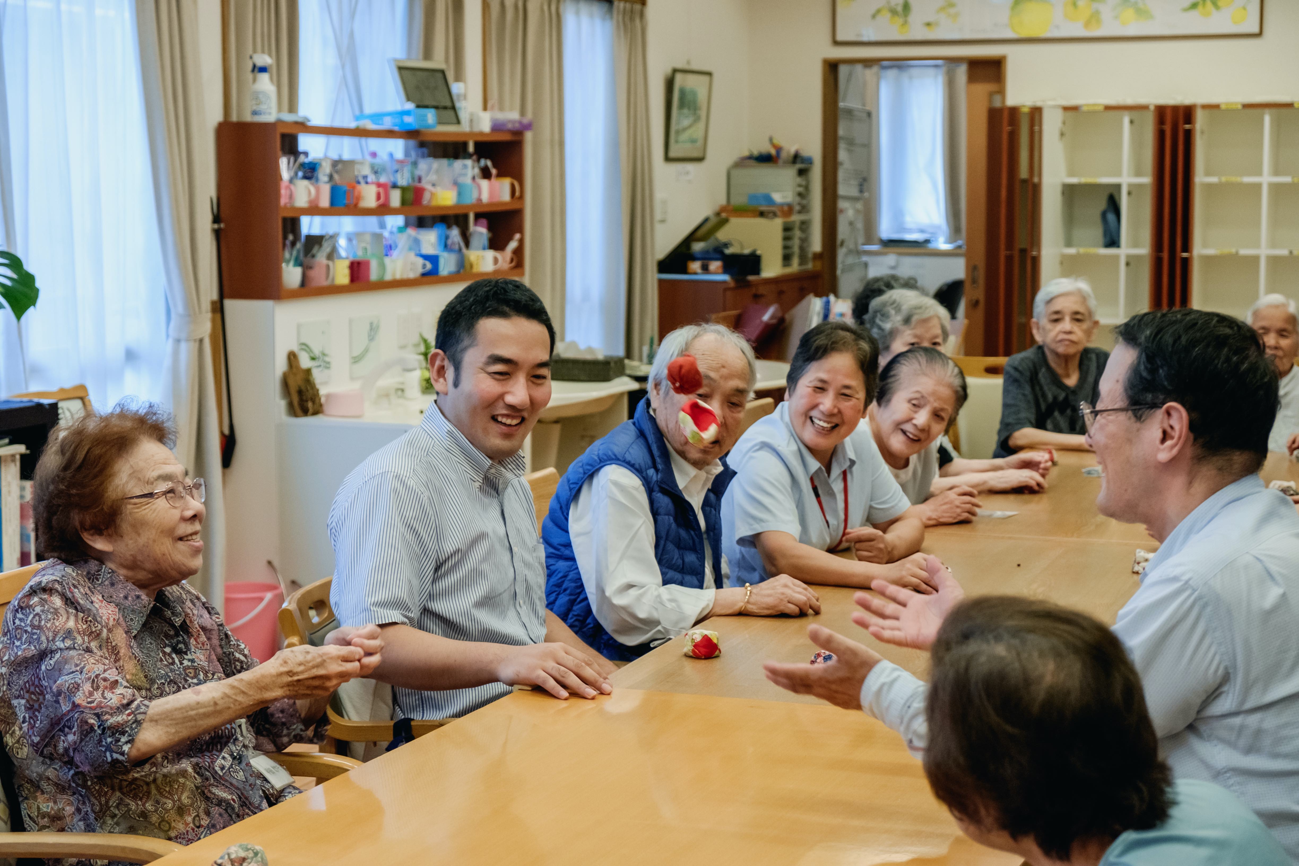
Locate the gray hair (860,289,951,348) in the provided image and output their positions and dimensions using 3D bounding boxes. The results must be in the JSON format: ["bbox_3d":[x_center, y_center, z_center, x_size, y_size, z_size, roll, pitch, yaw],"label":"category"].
[{"bbox_3d":[0.574,-0.229,5.150,0.190,0.185,0.205,-4,7,-31],"label":"gray hair"}]

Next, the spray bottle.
[{"bbox_3d":[-1.209,-1.078,7.220,0.087,0.213,0.060,1,6,6],"label":"spray bottle"}]

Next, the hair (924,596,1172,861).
[{"bbox_3d":[0.357,0.265,2.070,0.225,0.235,0.195,4,8,33],"label":"hair"}]

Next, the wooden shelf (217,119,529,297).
[{"bbox_3d":[-0.914,-0.788,8.078,0.201,0.549,1.862,2,7,21],"label":"wooden shelf"}]

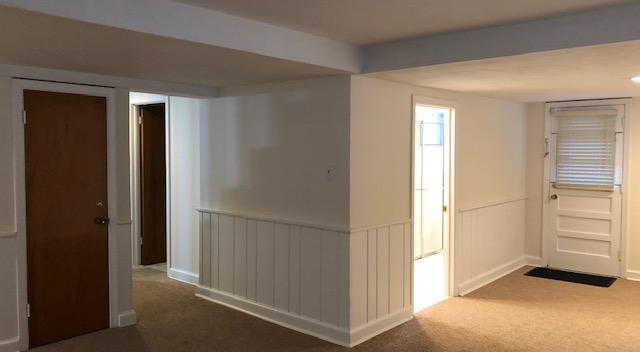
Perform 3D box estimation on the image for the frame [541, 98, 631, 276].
[{"bbox_3d":[3.272,0.141,6.379,0.980,2.130,0.120,3,4,42],"label":"frame"}]

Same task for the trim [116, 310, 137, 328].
[{"bbox_3d":[-1.671,1.234,4.464,0.030,0.110,0.140,3,4,42],"label":"trim"}]

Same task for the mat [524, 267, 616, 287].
[{"bbox_3d":[3.006,1.205,6.236,0.910,0.015,0.510,3,4,38],"label":"mat"}]

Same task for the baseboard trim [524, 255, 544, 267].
[{"bbox_3d":[2.803,1.120,6.782,0.180,0.120,0.030,3,4,42],"label":"baseboard trim"}]

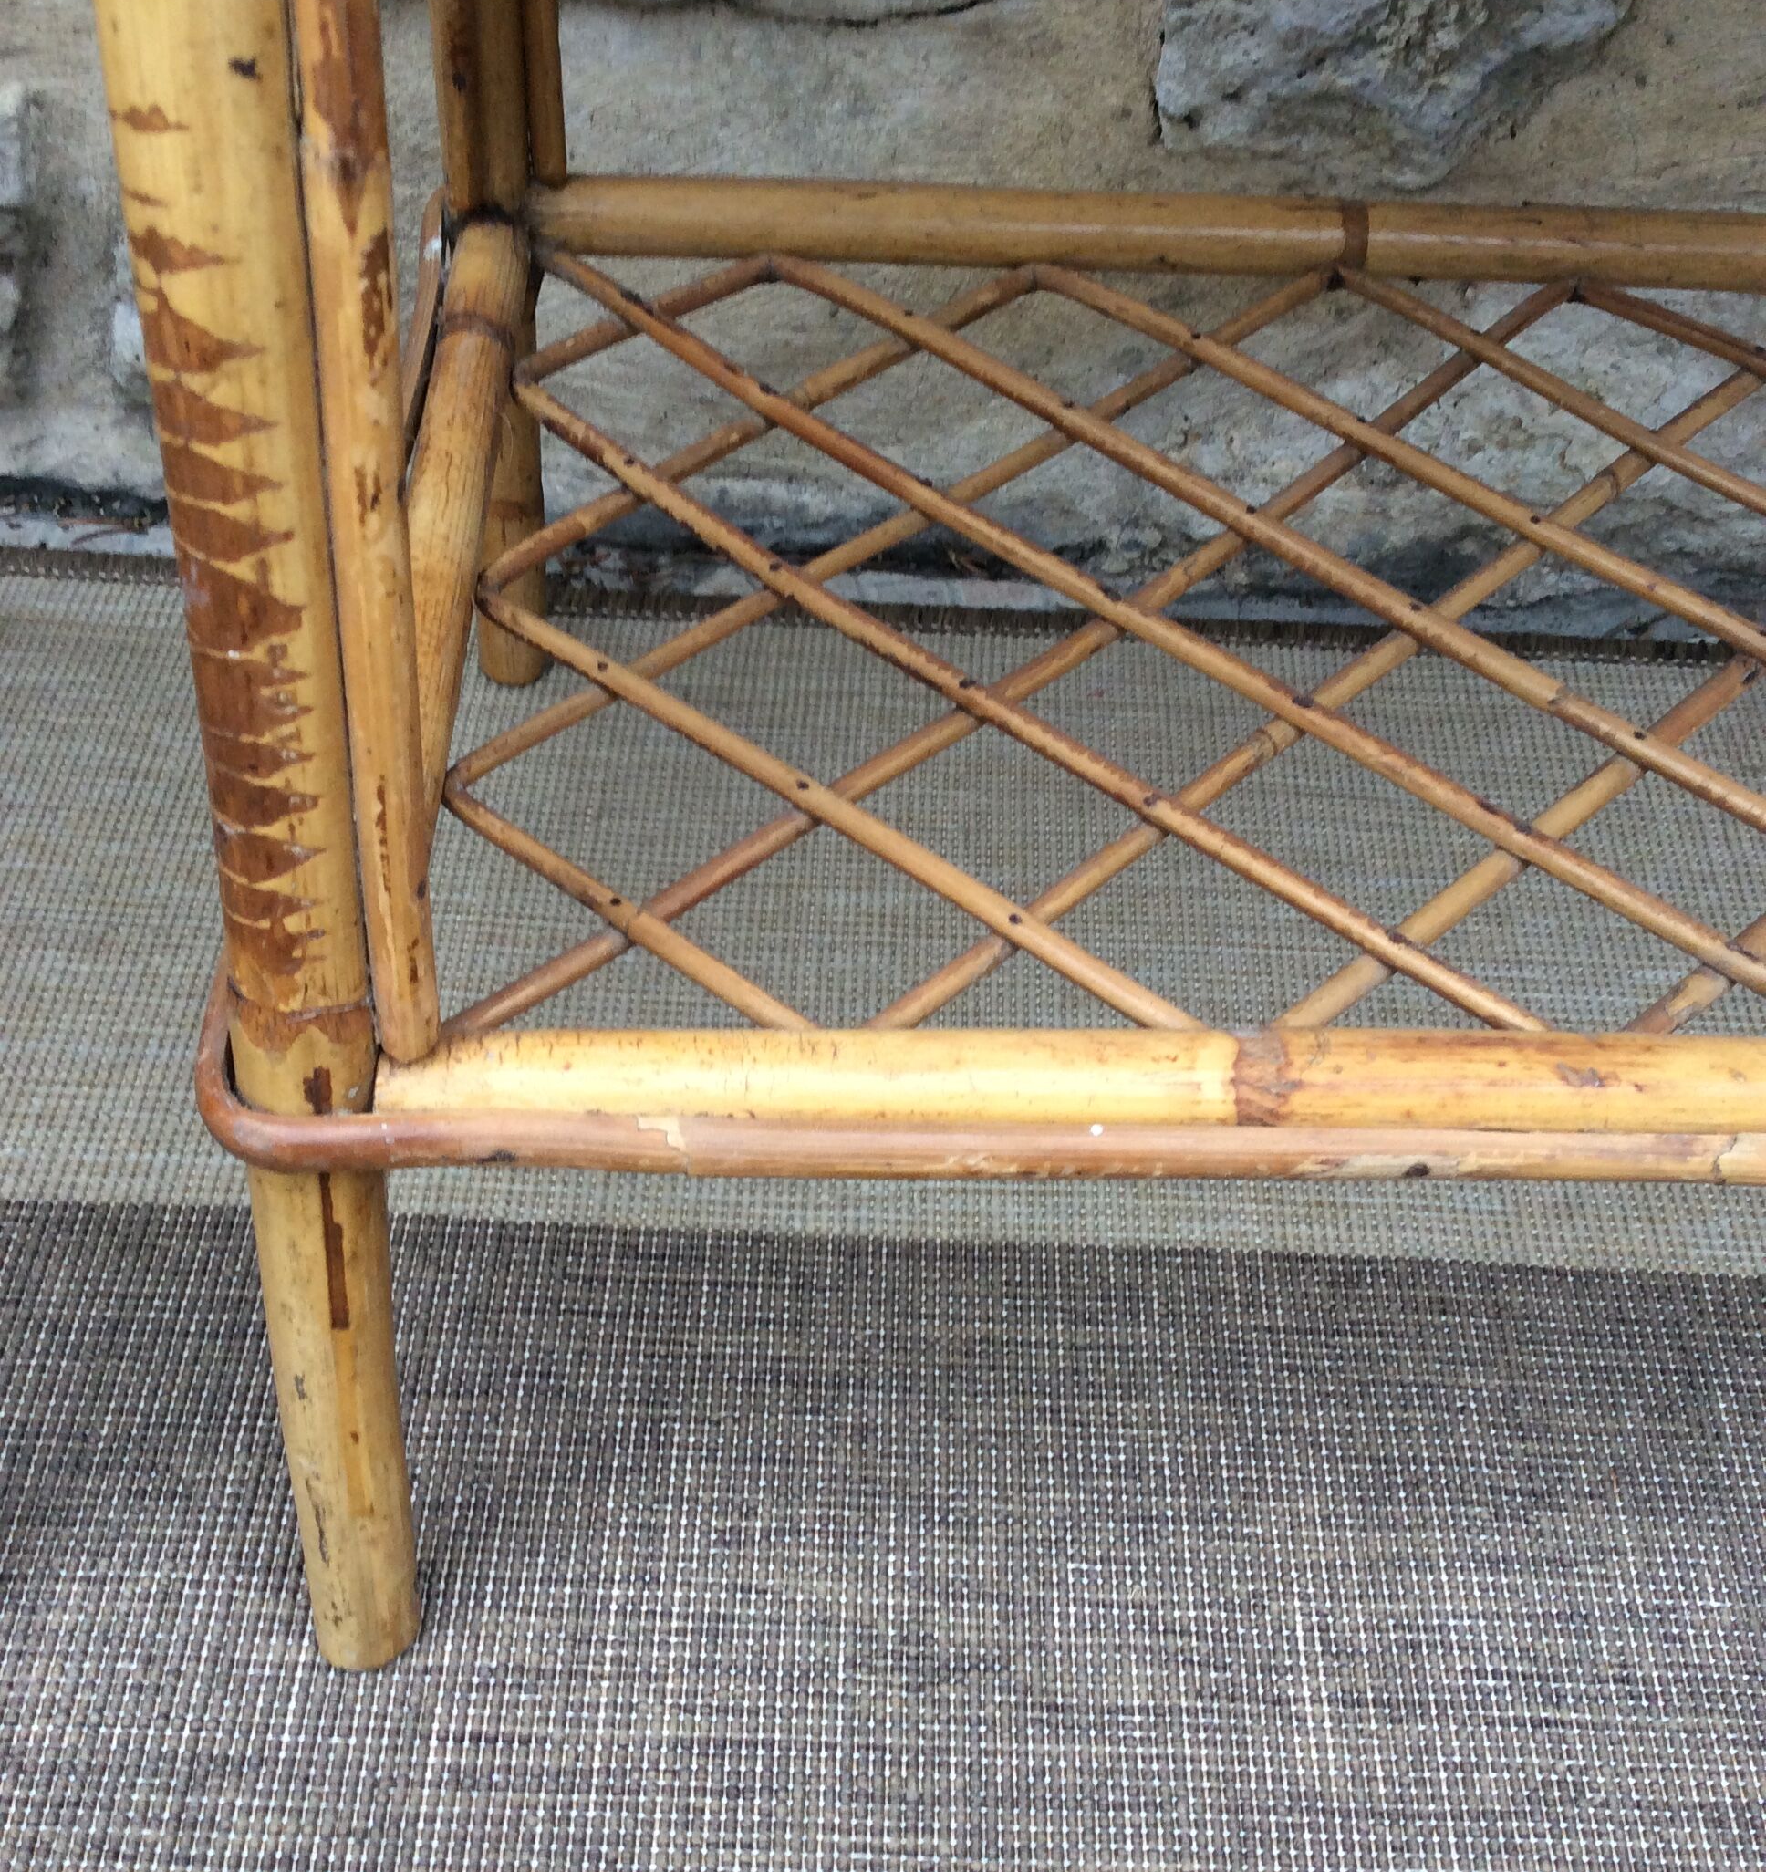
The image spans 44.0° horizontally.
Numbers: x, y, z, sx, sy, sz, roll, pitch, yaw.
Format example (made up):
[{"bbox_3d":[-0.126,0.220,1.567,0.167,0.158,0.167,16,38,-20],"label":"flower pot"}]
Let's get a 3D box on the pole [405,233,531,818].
[{"bbox_3d":[-0.154,-0.133,0.749,0.031,0.031,0.372,2,50,-3],"label":"pole"}]

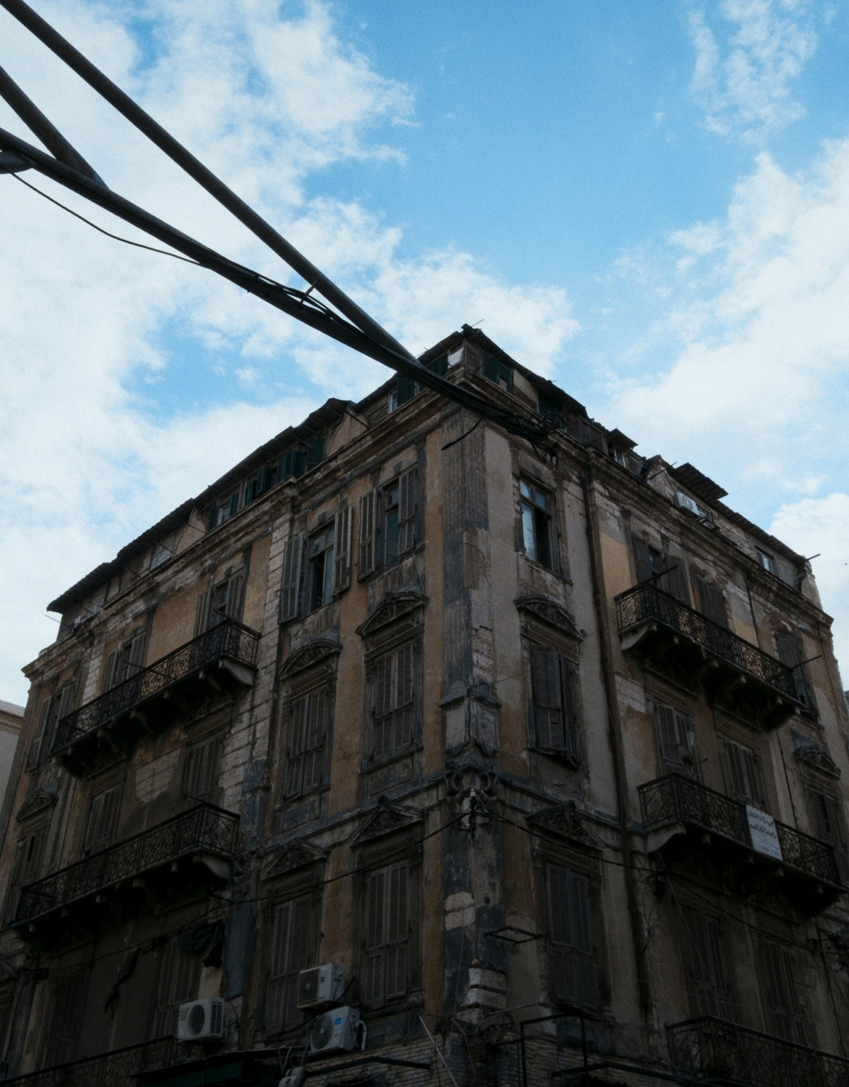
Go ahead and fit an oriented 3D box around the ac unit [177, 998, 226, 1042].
[{"bbox_3d":[-4.037,8.639,19.692,0.870,0.600,0.300,-30,-46,34],"label":"ac unit"}]

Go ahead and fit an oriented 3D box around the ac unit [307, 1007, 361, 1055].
[{"bbox_3d":[-1.411,7.727,17.158,0.250,0.590,0.780,33,-47,-30],"label":"ac unit"}]

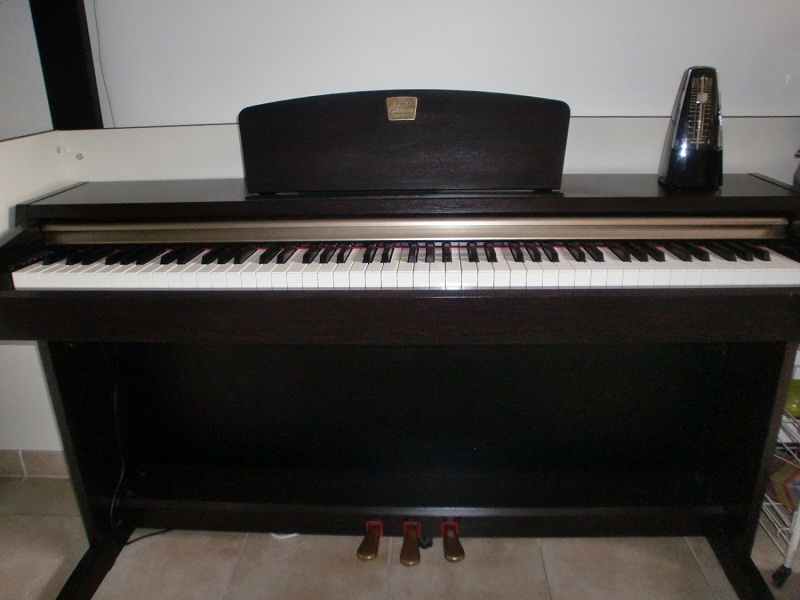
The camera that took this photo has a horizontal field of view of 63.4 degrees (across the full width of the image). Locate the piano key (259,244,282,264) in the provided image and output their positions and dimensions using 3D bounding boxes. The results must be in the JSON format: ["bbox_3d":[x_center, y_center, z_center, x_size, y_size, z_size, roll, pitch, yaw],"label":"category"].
[{"bbox_3d":[-0.210,-0.075,1.051,0.013,0.012,0.092,0,18,3],"label":"piano key"}]

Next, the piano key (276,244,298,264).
[{"bbox_3d":[-0.183,-0.075,1.049,0.013,0.012,0.092,0,18,3],"label":"piano key"}]

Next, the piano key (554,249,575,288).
[{"bbox_3d":[0.245,-0.054,1.003,0.023,0.024,0.143,0,19,4],"label":"piano key"}]

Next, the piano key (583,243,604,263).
[{"bbox_3d":[0.303,-0.078,1.017,0.013,0.013,0.092,0,19,4],"label":"piano key"}]

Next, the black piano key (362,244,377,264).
[{"bbox_3d":[-0.049,-0.078,1.038,0.013,0.013,0.092,0,19,4],"label":"black piano key"}]

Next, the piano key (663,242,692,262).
[{"bbox_3d":[0.433,-0.078,1.012,0.013,0.013,0.092,0,19,4],"label":"piano key"}]

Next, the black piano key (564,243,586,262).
[{"bbox_3d":[0.279,-0.077,1.024,0.013,0.012,0.092,0,18,3],"label":"black piano key"}]

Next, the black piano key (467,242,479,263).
[{"bbox_3d":[0.116,-0.076,1.026,0.012,0.013,0.098,0,17,4],"label":"black piano key"}]

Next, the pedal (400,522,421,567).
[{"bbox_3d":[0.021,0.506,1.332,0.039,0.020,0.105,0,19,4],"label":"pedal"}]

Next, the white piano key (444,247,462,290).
[{"bbox_3d":[0.083,-0.052,1.012,0.022,0.025,0.149,0,17,4],"label":"white piano key"}]

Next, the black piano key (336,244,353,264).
[{"bbox_3d":[-0.089,-0.078,1.041,0.013,0.013,0.092,0,19,4],"label":"black piano key"}]

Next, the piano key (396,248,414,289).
[{"bbox_3d":[0.012,-0.053,1.023,0.022,0.023,0.147,0,18,3],"label":"piano key"}]

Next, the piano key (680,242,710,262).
[{"bbox_3d":[0.460,-0.077,1.008,0.012,0.013,0.098,0,17,4],"label":"piano key"}]

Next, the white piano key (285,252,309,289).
[{"bbox_3d":[-0.152,-0.053,1.029,0.023,0.024,0.143,0,19,4],"label":"white piano key"}]

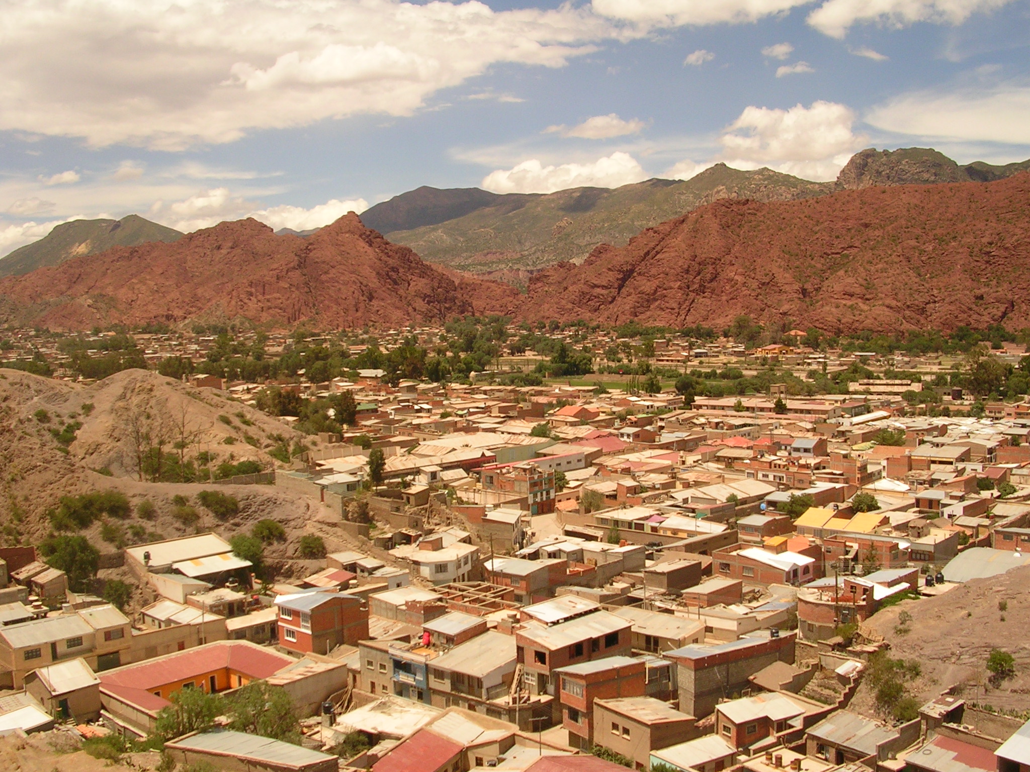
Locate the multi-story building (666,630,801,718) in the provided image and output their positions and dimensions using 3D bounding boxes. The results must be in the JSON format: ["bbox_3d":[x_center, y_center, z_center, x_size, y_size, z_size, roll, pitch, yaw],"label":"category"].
[{"bbox_3d":[26.360,34.140,136.470,16.400,6.900,4.500,-5,7,-33],"label":"multi-story building"}]

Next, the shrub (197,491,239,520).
[{"bbox_3d":[-55.720,22.420,212.160,7.600,4.800,5.500,-1,6,0],"label":"shrub"}]

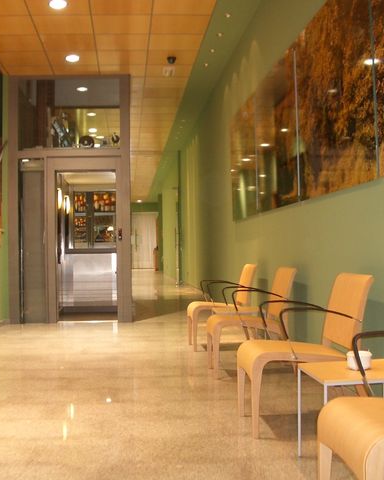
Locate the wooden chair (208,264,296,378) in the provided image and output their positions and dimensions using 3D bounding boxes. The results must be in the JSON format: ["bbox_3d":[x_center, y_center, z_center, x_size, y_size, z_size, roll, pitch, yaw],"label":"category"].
[{"bbox_3d":[0.458,0.634,5.122,0.668,0.827,0.505,-1,-1,-6],"label":"wooden chair"}]

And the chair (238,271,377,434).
[{"bbox_3d":[0.613,0.610,3.611,0.679,0.832,0.505,-1,-1,-6],"label":"chair"}]

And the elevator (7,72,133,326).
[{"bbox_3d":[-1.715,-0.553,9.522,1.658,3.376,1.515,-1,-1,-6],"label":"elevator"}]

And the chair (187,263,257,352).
[{"bbox_3d":[0.300,0.653,6.435,0.658,0.827,0.505,-1,-1,-6],"label":"chair"}]

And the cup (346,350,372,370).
[{"bbox_3d":[0.764,0.552,2.954,0.114,0.072,0.114,-1,-1,0],"label":"cup"}]

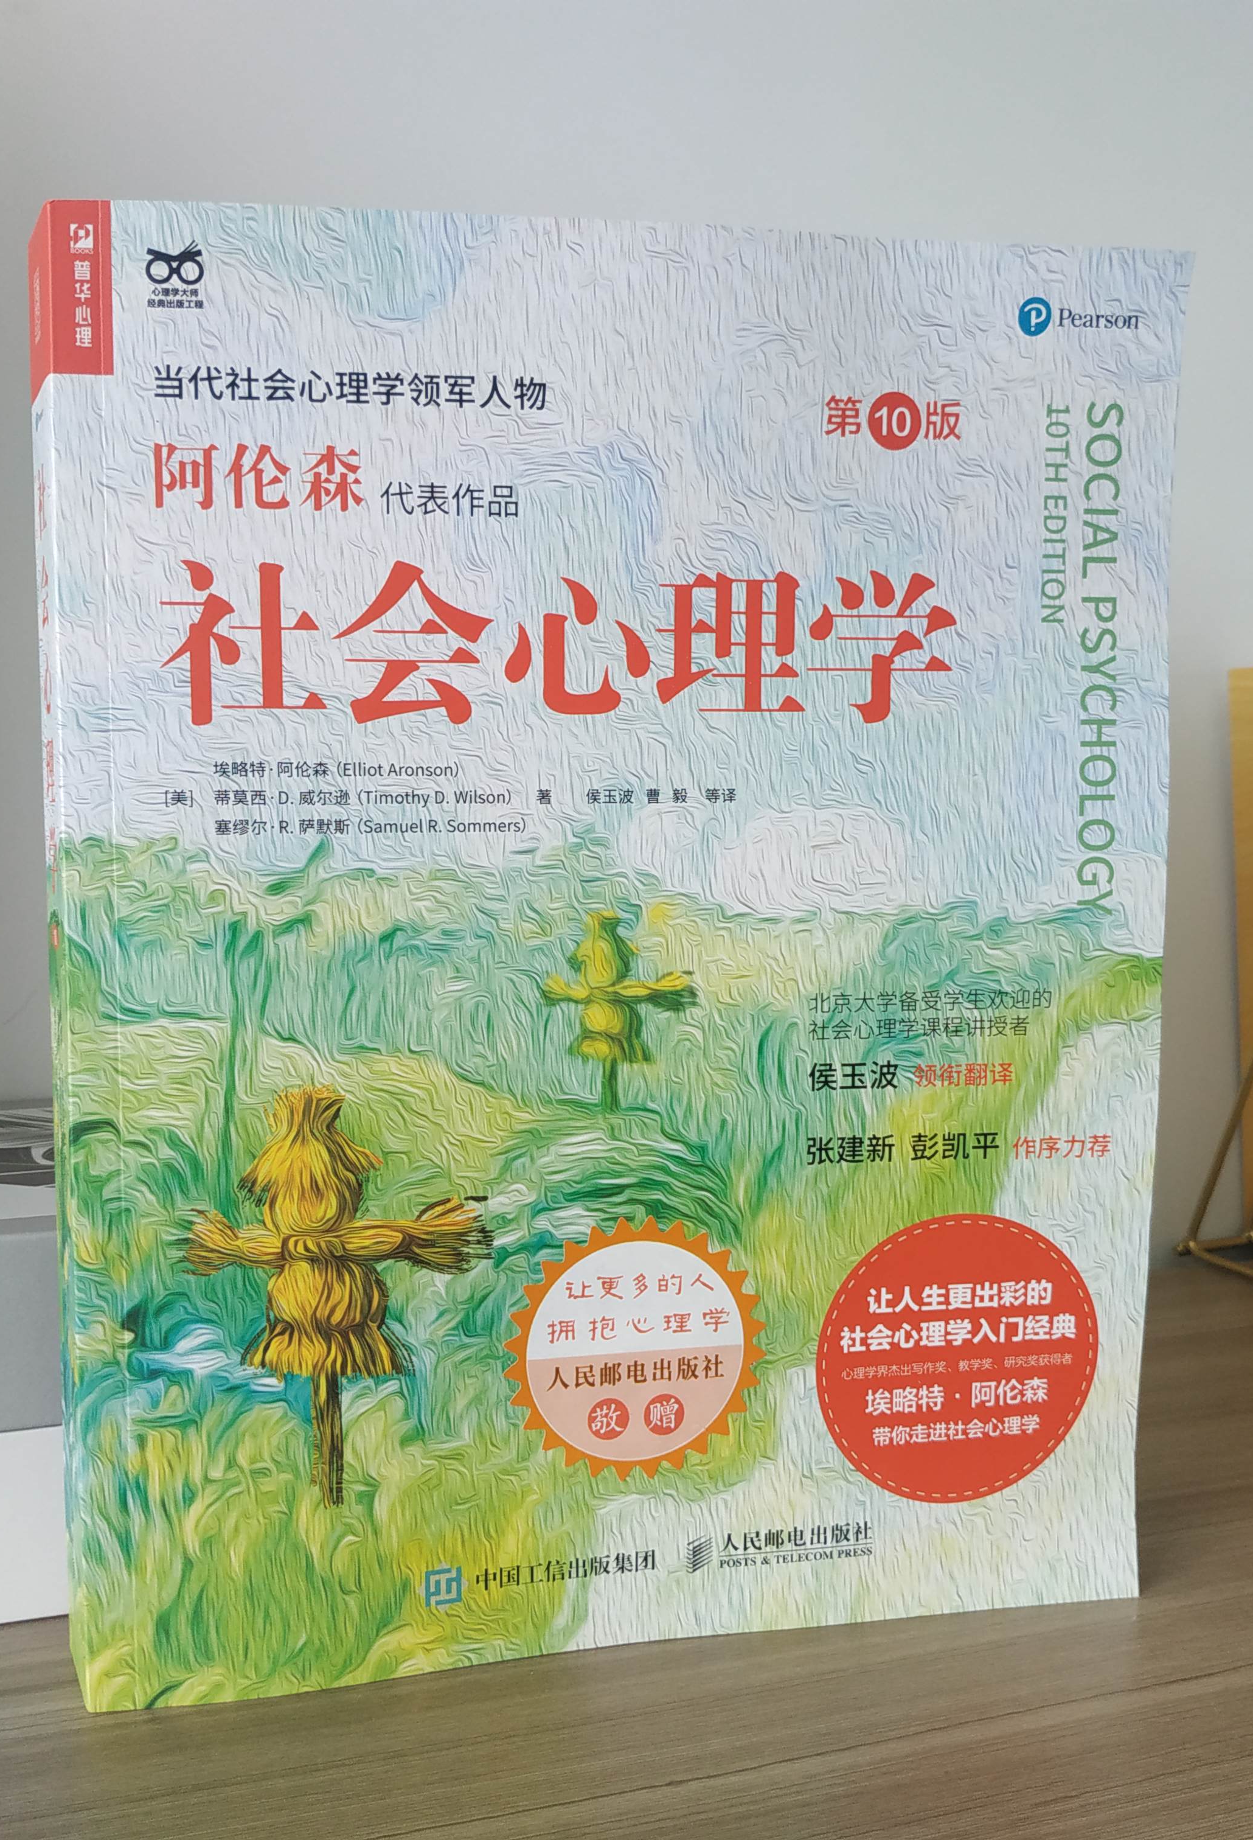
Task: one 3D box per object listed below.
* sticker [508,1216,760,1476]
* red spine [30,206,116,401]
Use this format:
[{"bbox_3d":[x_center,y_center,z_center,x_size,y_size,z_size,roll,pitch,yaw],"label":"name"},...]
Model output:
[{"bbox_3d":[0.002,0.083,0.329,0.051,0.051,0.002,-1,6,-11],"label":"sticker"},{"bbox_3d":[-0.099,-0.110,0.305,0.019,0.029,0.024,-1,4,-6],"label":"red spine"}]

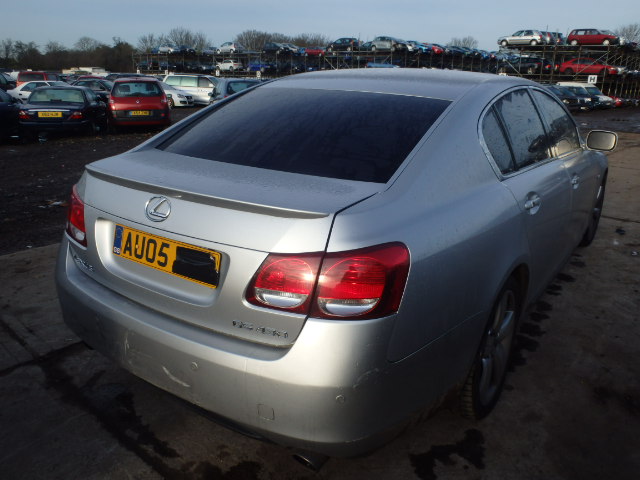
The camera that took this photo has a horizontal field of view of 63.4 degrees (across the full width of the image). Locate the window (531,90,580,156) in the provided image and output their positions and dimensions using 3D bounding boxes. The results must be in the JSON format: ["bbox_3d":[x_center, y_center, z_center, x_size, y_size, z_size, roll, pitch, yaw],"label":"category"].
[{"bbox_3d":[1.514,-0.742,3.275,0.070,0.430,1.000,-14,5,38],"label":"window"}]

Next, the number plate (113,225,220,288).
[{"bbox_3d":[-0.525,0.047,1.728,0.520,0.112,0.015,13,6,32],"label":"number plate"}]

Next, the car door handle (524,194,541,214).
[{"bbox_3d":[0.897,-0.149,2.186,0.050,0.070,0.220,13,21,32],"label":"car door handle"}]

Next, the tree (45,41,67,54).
[{"bbox_3d":[-49.601,-33.623,98.127,4.122,7.488,4.122,1,18,0],"label":"tree"}]

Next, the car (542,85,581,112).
[{"bbox_3d":[12.488,-8.186,29.745,1.710,1.420,4.300,-12,21,-34],"label":"car"}]

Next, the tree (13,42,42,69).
[{"bbox_3d":[-52.022,-31.969,93.100,5.331,7.307,5.331,1,18,0],"label":"tree"}]

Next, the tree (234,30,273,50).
[{"bbox_3d":[-13.935,-38.559,109.625,7.927,10.794,7.927,1,18,0],"label":"tree"}]

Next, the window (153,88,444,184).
[{"bbox_3d":[-0.071,-0.514,2.232,1.200,0.090,0.730,13,42,32],"label":"window"}]

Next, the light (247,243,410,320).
[{"bbox_3d":[0.031,0.094,1.442,0.460,0.220,0.150,9,14,18],"label":"light"}]

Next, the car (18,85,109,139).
[{"bbox_3d":[-7.503,-3.944,15.539,1.810,1.330,4.950,-4,18,-15],"label":"car"}]

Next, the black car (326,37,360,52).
[{"bbox_3d":[2.746,-22.800,60.500,3.850,1.450,1.650,11,20,30],"label":"black car"}]

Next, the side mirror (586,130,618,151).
[{"bbox_3d":[1.973,-0.695,3.619,0.210,0.145,0.140,17,23,40],"label":"side mirror"}]

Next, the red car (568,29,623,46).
[{"bbox_3d":[23.509,-17.389,44.500,3.900,1.400,1.640,11,20,30],"label":"red car"}]

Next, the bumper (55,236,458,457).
[{"bbox_3d":[-0.393,0.293,2.021,1.800,0.560,0.710,13,21,32],"label":"bumper"}]

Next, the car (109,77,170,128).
[{"bbox_3d":[-6.089,-4.669,17.642,1.800,1.620,4.260,-5,18,-16],"label":"car"}]

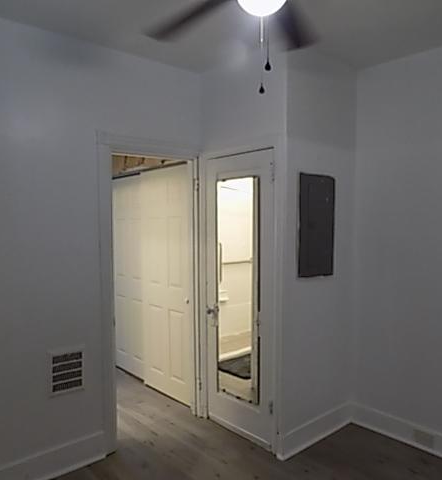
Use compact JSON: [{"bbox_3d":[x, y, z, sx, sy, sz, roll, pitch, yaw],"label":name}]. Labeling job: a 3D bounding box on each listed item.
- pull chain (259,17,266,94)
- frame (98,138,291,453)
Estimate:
[{"bbox_3d":[0.139,-0.621,1.430,0.018,0.265,0.018,0,3,6],"label":"pull chain"},{"bbox_3d":[-0.191,0.377,2.753,0.900,2.140,0.840,-3,4,-41],"label":"frame"}]

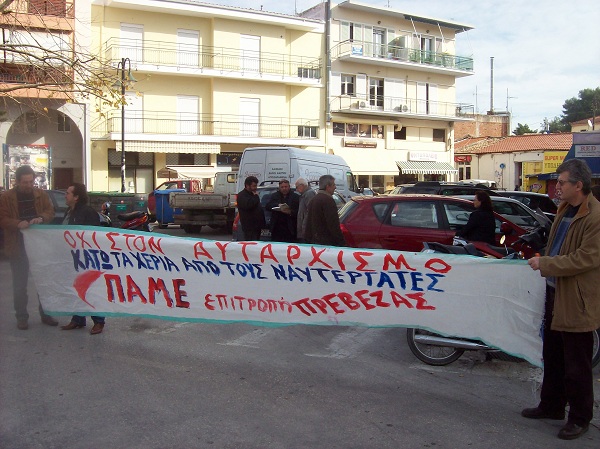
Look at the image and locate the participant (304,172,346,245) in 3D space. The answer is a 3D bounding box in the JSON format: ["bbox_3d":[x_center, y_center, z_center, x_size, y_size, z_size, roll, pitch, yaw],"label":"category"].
[{"bbox_3d":[0.307,0.203,8.183,0.400,1.690,0.540,-2,5,-30],"label":"participant"}]

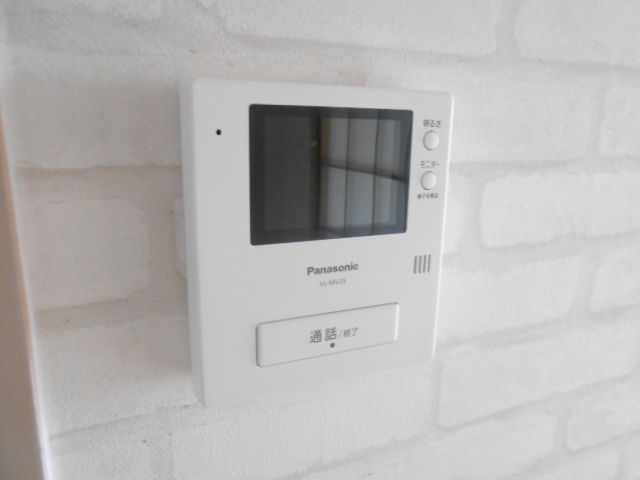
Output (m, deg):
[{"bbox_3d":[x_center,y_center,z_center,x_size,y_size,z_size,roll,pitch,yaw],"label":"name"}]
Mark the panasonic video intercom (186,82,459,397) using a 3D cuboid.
[{"bbox_3d":[0.001,-0.001,0.250,0.131,0.150,0.029,-5,14,-24],"label":"panasonic video intercom"}]

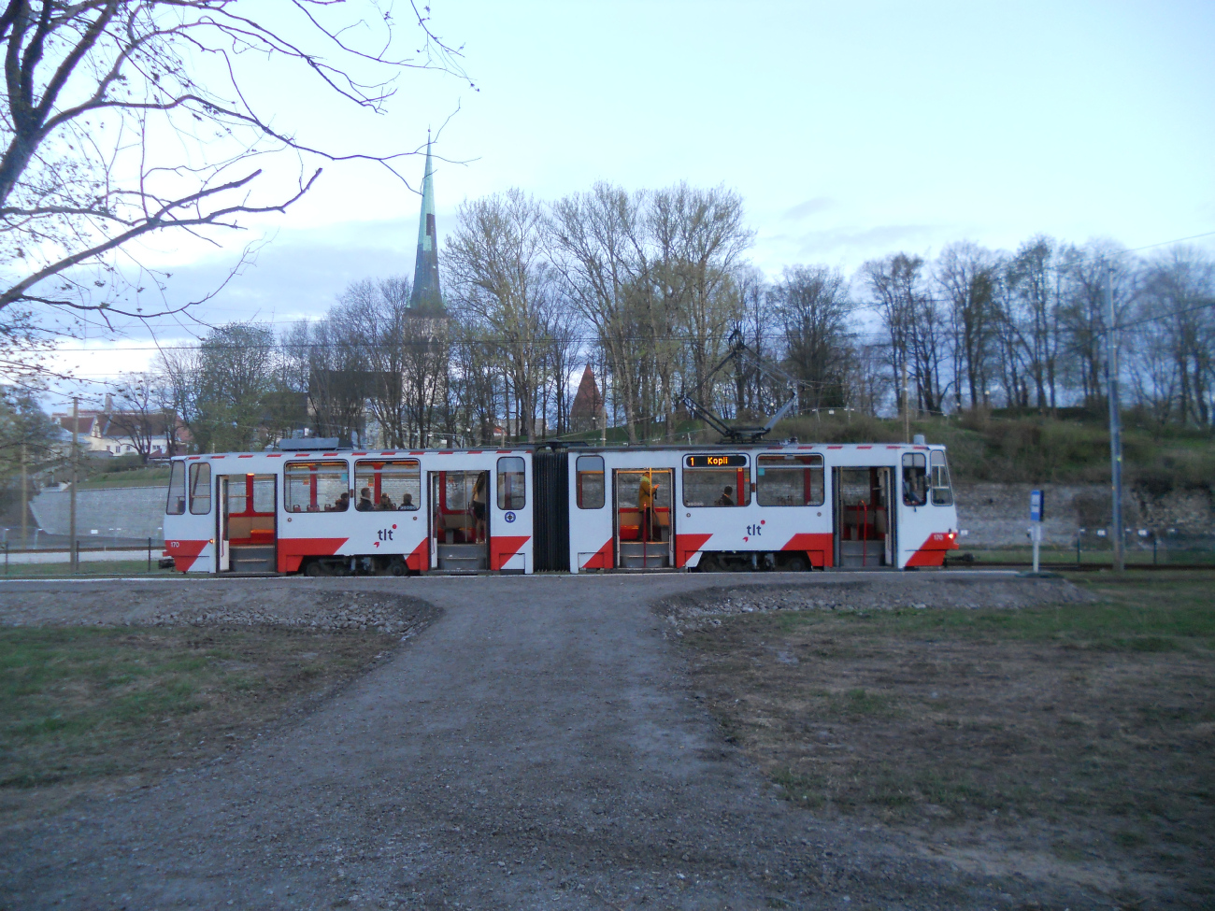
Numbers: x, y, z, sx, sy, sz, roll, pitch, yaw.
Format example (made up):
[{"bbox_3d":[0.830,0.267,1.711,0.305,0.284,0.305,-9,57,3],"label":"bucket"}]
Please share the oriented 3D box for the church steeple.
[{"bbox_3d":[-58.963,-76.231,310.664,11.300,60.589,11.300,0,-3,-11],"label":"church steeple"}]

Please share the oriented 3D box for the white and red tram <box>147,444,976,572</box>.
[{"bbox_3d":[-1.200,1.310,21.850,18.100,3.150,2.200,-1,-3,3],"label":"white and red tram"}]

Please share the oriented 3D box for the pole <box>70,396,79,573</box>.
[{"bbox_3d":[-17.802,0.949,31.643,0.180,5.870,0.180,1,-3,-29],"label":"pole"}]

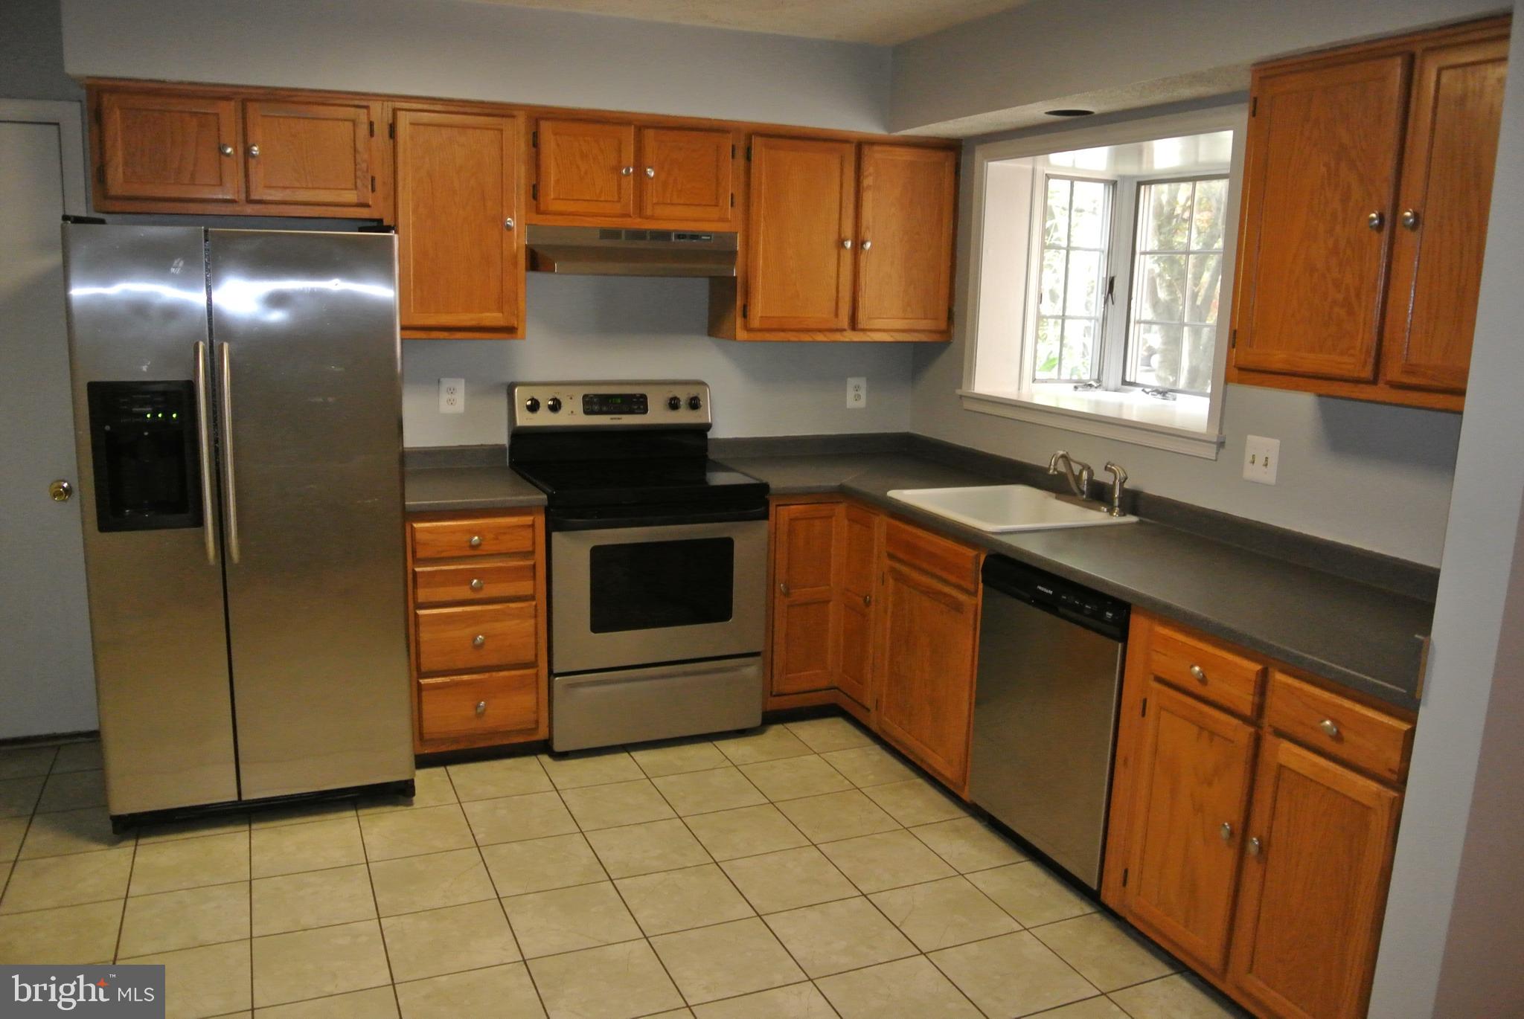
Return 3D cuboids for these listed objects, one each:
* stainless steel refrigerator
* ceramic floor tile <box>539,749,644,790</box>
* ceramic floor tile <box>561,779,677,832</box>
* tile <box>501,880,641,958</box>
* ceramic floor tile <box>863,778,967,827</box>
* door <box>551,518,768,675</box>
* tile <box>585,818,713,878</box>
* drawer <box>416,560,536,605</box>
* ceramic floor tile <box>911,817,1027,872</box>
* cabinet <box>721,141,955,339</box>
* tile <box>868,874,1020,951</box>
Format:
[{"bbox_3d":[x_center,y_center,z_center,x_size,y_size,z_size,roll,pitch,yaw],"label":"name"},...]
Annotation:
[{"bbox_3d":[-1.558,0.011,3.499,0.857,1.735,0.799,-3,11,-23],"label":"stainless steel refrigerator"},{"bbox_3d":[-0.572,0.872,3.851,0.305,0.012,0.295,-3,12,-23],"label":"ceramic floor tile"},{"bbox_3d":[-0.444,0.922,3.565,0.301,0.010,0.301,-3,12,-23],"label":"ceramic floor tile"},{"bbox_3d":[-0.479,1.033,2.875,0.302,0.012,0.302,-3,11,-23],"label":"tile"},{"bbox_3d":[0.496,0.931,3.623,0.275,0.012,0.302,-3,11,-23],"label":"ceramic floor tile"},{"bbox_3d":[-0.342,0.283,3.920,0.756,0.491,0.060,-3,12,-23],"label":"door"},{"bbox_3d":[-0.324,0.971,3.272,0.300,0.010,0.300,-3,11,-23],"label":"tile"},{"bbox_3d":[-0.903,0.232,3.630,0.383,0.115,0.050,-3,11,-23],"label":"drawer"},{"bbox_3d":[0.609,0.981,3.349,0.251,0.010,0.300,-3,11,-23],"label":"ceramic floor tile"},{"bbox_3d":[0.281,-1.025,4.396,0.916,0.753,0.328,-3,12,-23],"label":"cabinet"},{"bbox_3d":[0.474,1.055,2.975,0.301,0.010,0.301,-3,12,-23],"label":"tile"}]

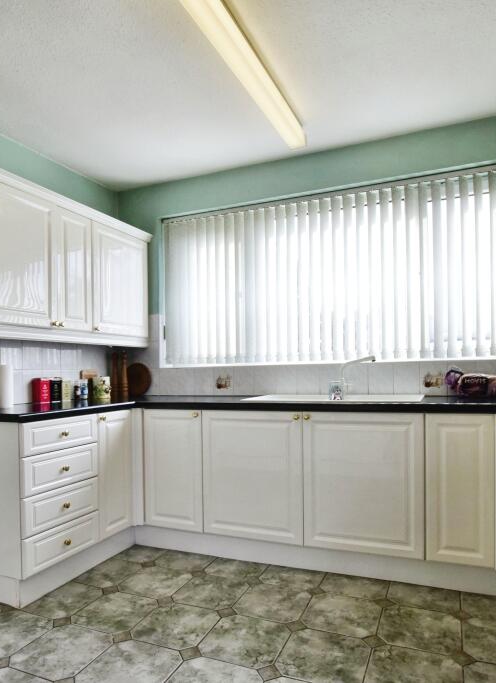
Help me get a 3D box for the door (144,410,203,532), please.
[{"bbox_3d":[-0.455,0.758,2.585,0.396,0.715,0.020,-2,-3,21],"label":"door"}]

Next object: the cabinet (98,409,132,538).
[{"bbox_3d":[-1.054,0.807,2.688,0.540,0.720,0.305,-3,-4,23],"label":"cabinet"}]

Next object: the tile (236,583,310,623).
[{"bbox_3d":[0.126,1.273,2.076,0.320,0.010,0.320,-3,-4,23],"label":"tile"}]

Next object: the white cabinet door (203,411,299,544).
[{"bbox_3d":[0.015,0.738,2.400,0.596,0.715,0.020,-2,-3,21],"label":"white cabinet door"}]

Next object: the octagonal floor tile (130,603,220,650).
[{"bbox_3d":[-0.308,1.232,1.838,0.321,0.010,0.321,-3,-4,22],"label":"octagonal floor tile"}]

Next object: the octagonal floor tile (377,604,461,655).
[{"bbox_3d":[0.757,1.266,1.875,0.320,0.010,0.320,-3,-4,23],"label":"octagonal floor tile"}]

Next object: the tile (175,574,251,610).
[{"bbox_3d":[-0.180,1.244,2.107,0.321,0.010,0.321,-3,-4,22],"label":"tile"}]

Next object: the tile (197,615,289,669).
[{"bbox_3d":[-0.006,1.266,1.817,0.320,0.010,0.320,-3,-4,23],"label":"tile"}]

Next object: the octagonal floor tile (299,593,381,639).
[{"bbox_3d":[0.438,1.267,1.972,0.320,0.010,0.320,-3,-4,23],"label":"octagonal floor tile"}]

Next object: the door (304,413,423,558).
[{"bbox_3d":[0.578,0.718,2.190,0.596,0.715,0.020,-2,-3,21],"label":"door"}]

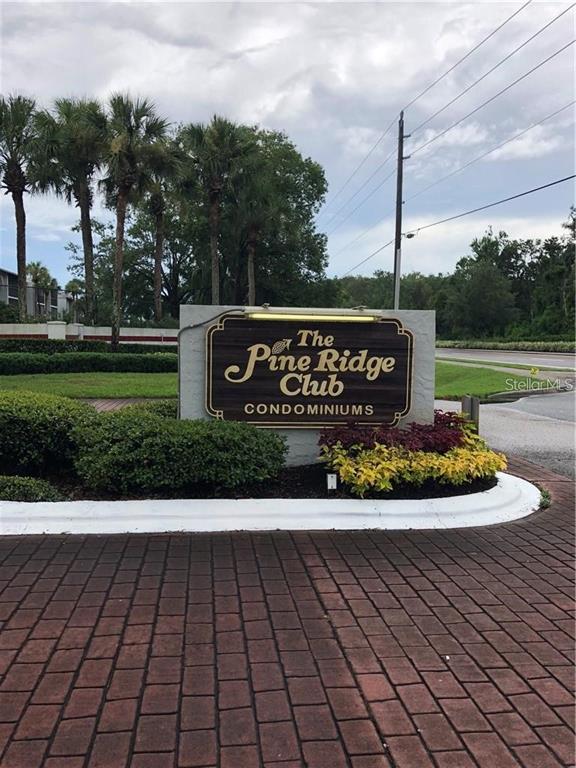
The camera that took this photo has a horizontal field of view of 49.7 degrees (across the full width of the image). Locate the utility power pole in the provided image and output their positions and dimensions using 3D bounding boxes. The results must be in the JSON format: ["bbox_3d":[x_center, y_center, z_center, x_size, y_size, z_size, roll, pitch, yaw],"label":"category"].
[{"bbox_3d":[5.970,-7.410,33.000,0.750,13.793,0.400,0,3,-6],"label":"utility power pole"}]

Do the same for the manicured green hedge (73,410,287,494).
[{"bbox_3d":[-0.966,0.621,5.800,1.870,0.620,0.900,0,3,-6],"label":"manicured green hedge"}]

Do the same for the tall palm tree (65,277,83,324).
[{"bbox_3d":[-22.741,-6.936,66.000,2.000,8.266,2.000,0,3,-6],"label":"tall palm tree"}]

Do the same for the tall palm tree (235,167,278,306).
[{"bbox_3d":[-1.756,-6.236,34.000,2.600,10.910,2.600,0,3,-6],"label":"tall palm tree"}]

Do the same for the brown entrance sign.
[{"bbox_3d":[0.205,-0.134,6.060,2.030,1.100,0.100,0,3,-6],"label":"brown entrance sign"}]

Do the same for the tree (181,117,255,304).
[{"bbox_3d":[-3.639,-7.004,31.500,3.500,12.713,3.500,0,3,-6],"label":"tree"}]

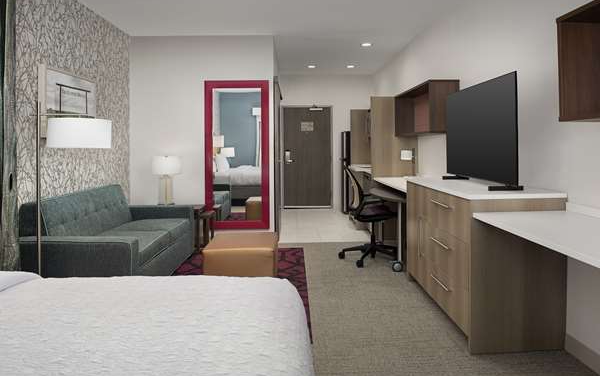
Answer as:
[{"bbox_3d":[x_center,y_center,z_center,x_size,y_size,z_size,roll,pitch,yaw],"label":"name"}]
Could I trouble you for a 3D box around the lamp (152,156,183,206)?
[{"bbox_3d":[-1.575,-0.091,4.750,0.360,0.600,0.360,0,4,-1],"label":"lamp"}]

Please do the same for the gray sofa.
[{"bbox_3d":[-1.512,0.433,3.455,0.770,0.820,1.650,0,4,-1],"label":"gray sofa"}]

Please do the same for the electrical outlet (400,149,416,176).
[{"bbox_3d":[1.341,-0.303,5.030,0.200,0.360,0.120,0,4,-1],"label":"electrical outlet"}]

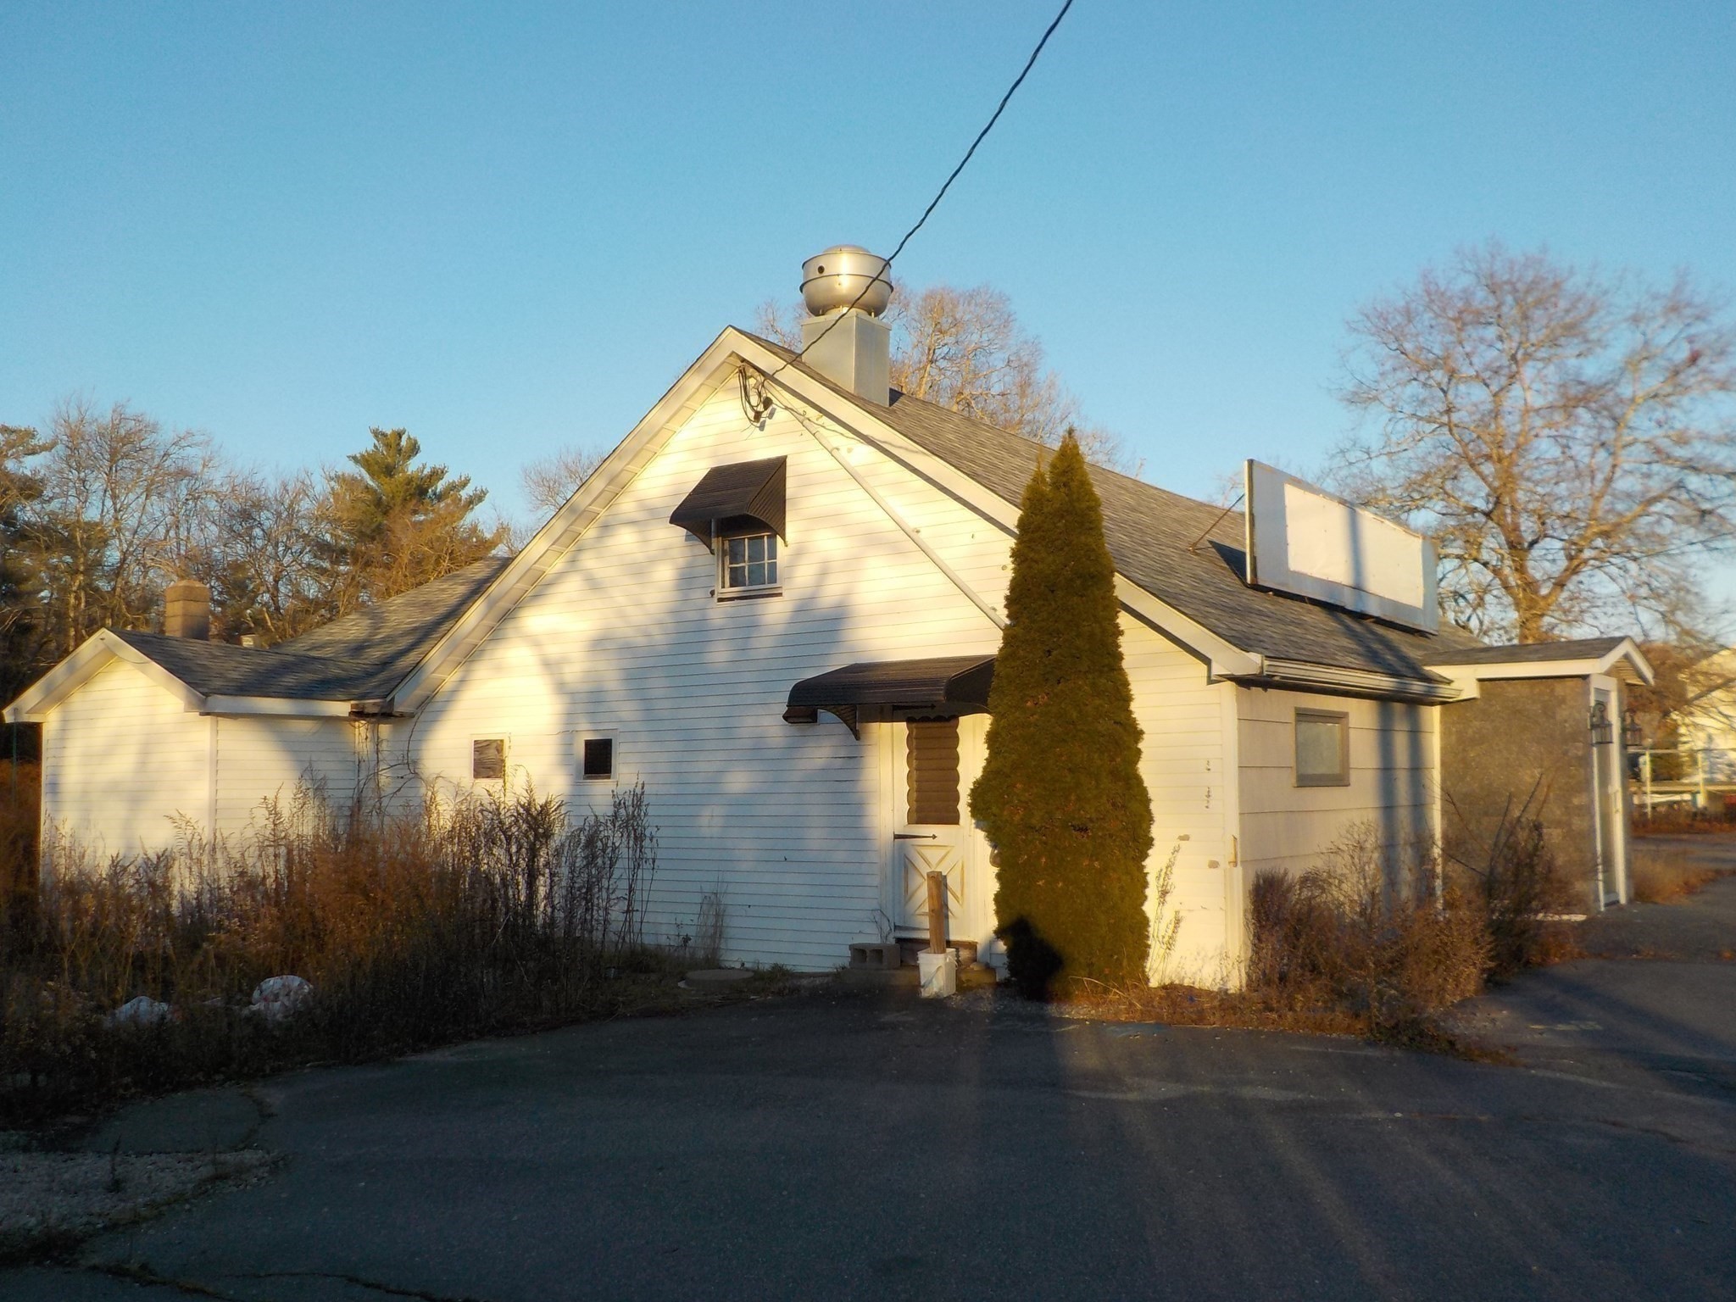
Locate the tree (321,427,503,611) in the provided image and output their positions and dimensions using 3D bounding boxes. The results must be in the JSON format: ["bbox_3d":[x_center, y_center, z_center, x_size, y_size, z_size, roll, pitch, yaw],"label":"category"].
[{"bbox_3d":[-12.172,-0.385,39.508,4.832,11.211,4.832,-1,-5,0],"label":"tree"}]

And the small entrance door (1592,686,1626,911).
[{"bbox_3d":[7.230,1.427,14.733,0.100,2.153,0.988,-4,-6,36],"label":"small entrance door"}]

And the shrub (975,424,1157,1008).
[{"bbox_3d":[1.413,0.451,11.034,1.304,4.106,1.264,-1,-5,0],"label":"shrub"}]

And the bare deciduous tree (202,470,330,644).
[{"bbox_3d":[-14.303,0.278,35.593,3.463,9.257,3.463,-1,-5,0],"label":"bare deciduous tree"}]

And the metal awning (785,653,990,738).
[{"bbox_3d":[0.244,0.347,12.124,1.541,0.642,0.938,-4,-6,36],"label":"metal awning"}]

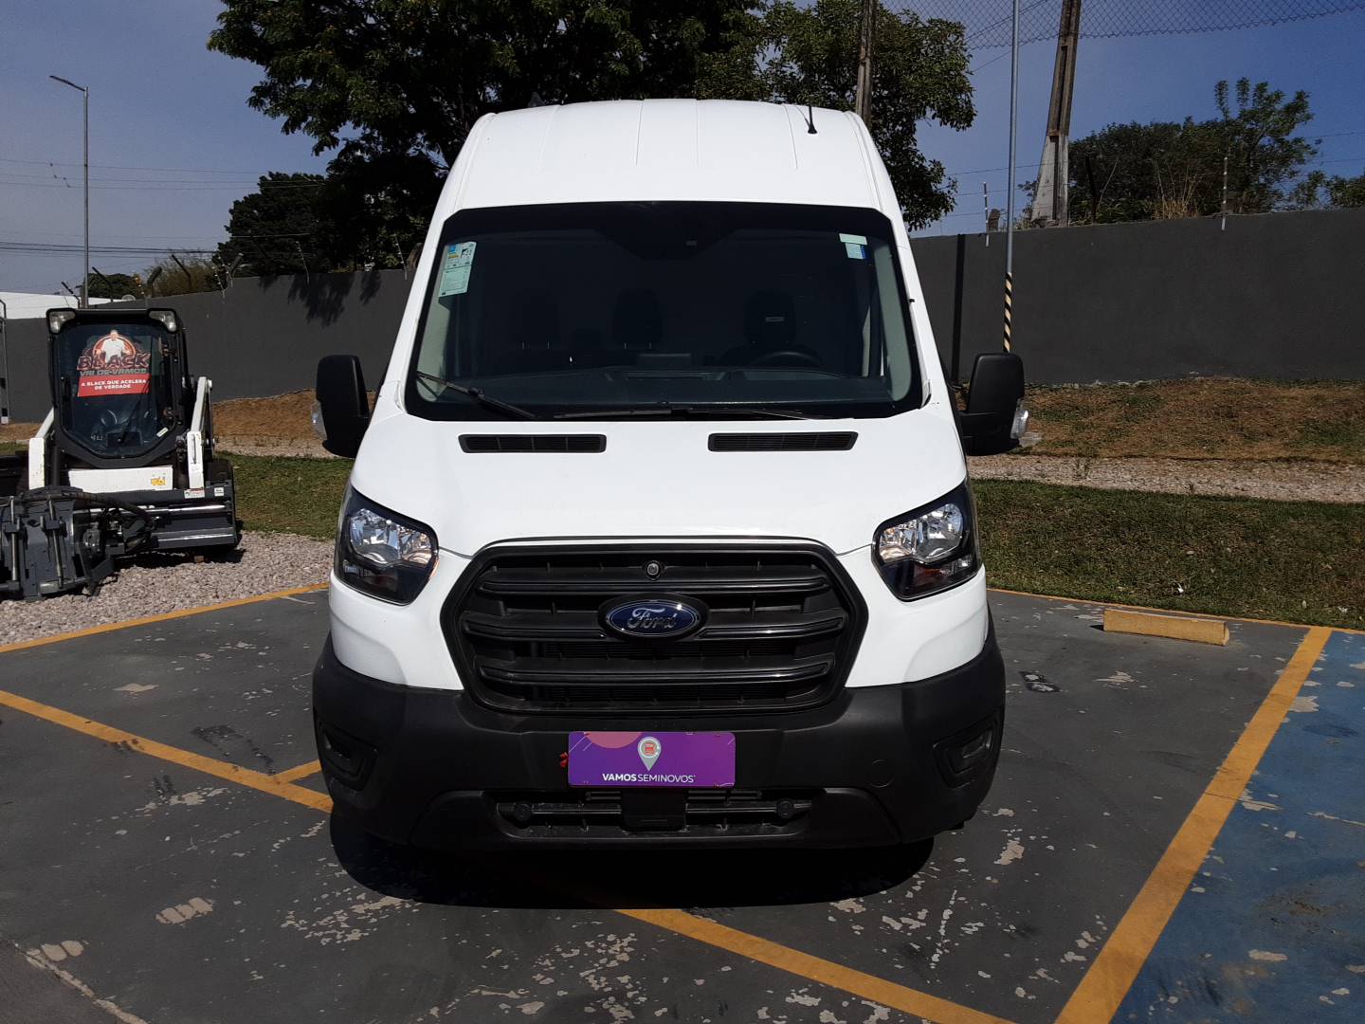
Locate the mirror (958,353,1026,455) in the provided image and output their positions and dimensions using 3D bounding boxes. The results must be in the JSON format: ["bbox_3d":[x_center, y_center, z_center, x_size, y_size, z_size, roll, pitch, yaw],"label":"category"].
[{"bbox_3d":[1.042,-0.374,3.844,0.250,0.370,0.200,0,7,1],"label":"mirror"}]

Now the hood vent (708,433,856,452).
[{"bbox_3d":[0.300,-0.214,3.339,0.445,0.035,0.135,0,27,1],"label":"hood vent"}]

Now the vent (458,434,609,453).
[{"bbox_3d":[-0.446,-0.210,3.339,0.445,0.035,0.135,0,27,1],"label":"vent"}]

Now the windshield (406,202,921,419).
[{"bbox_3d":[-0.060,-0.705,3.802,1.700,0.200,1.120,0,52,1],"label":"windshield"}]

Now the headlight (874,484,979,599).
[{"bbox_3d":[0.653,0.078,2.983,0.360,0.290,0.400,0,7,1],"label":"headlight"}]

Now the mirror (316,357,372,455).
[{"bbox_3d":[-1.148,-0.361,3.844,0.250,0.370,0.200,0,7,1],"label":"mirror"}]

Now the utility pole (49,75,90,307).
[{"bbox_3d":[-16.172,-6.639,29.142,1.200,9.106,0.200,-4,8,-30],"label":"utility pole"}]

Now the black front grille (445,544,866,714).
[{"bbox_3d":[-0.070,0.277,2.745,1.070,0.410,0.240,0,7,1],"label":"black front grille"}]

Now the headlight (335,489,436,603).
[{"bbox_3d":[-0.787,0.087,2.983,0.360,0.290,0.400,0,7,1],"label":"headlight"}]

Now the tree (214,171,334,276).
[{"bbox_3d":[-13.386,-7.315,37.373,5.200,7.979,5.200,0,7,0],"label":"tree"}]

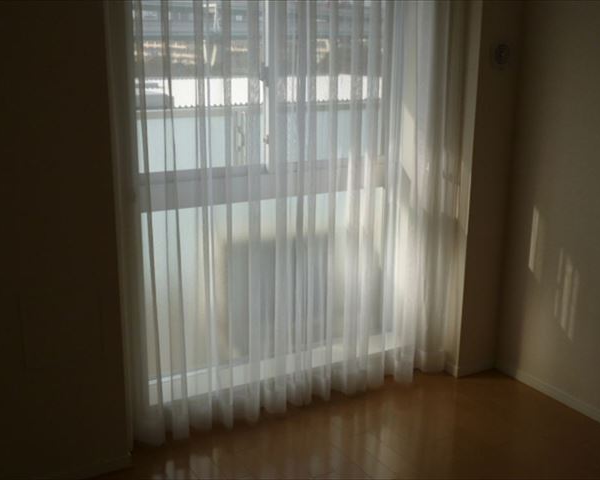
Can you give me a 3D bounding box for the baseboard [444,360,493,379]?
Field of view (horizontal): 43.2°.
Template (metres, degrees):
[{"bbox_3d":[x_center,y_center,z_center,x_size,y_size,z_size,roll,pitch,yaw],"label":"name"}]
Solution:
[{"bbox_3d":[0.893,0.651,3.970,0.262,0.060,0.103,-8,17,-29],"label":"baseboard"}]

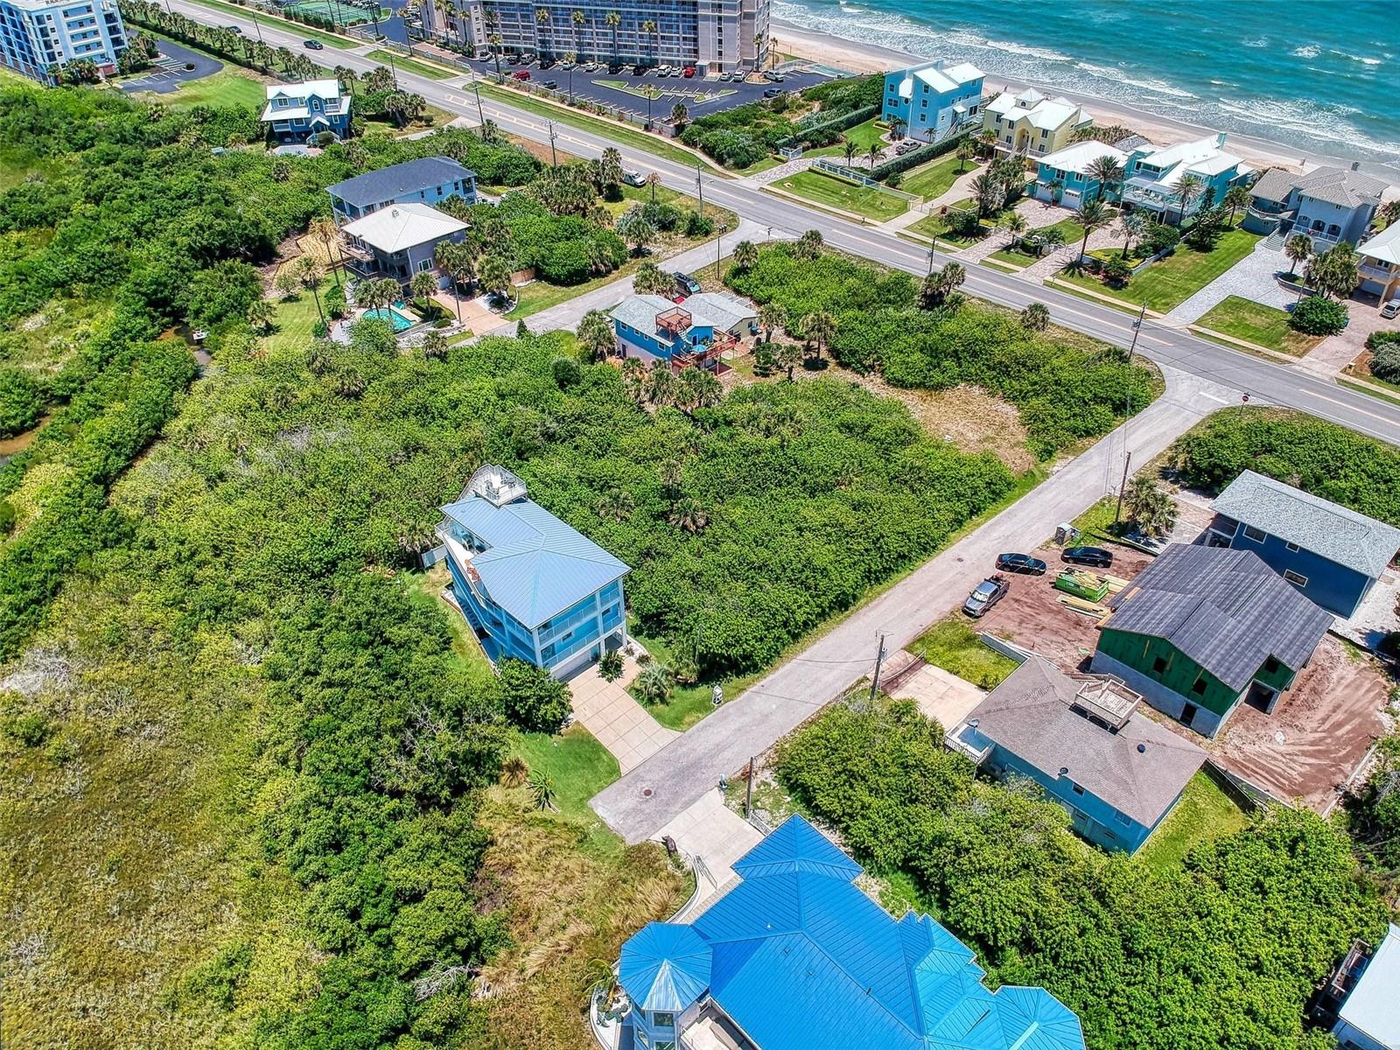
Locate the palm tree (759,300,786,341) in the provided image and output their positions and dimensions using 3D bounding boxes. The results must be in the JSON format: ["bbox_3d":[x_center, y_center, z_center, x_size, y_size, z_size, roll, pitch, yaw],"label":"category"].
[{"bbox_3d":[9.531,-27.451,137.410,3.940,5.516,3.940,0,38,0],"label":"palm tree"}]

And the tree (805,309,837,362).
[{"bbox_3d":[15.656,-24.487,131.119,4.100,6.700,4.100,-1,37,1],"label":"tree"}]

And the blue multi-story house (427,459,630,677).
[{"bbox_3d":[-16.264,4.212,90.254,10.800,12.600,19.500,-31,46,-33],"label":"blue multi-story house"}]

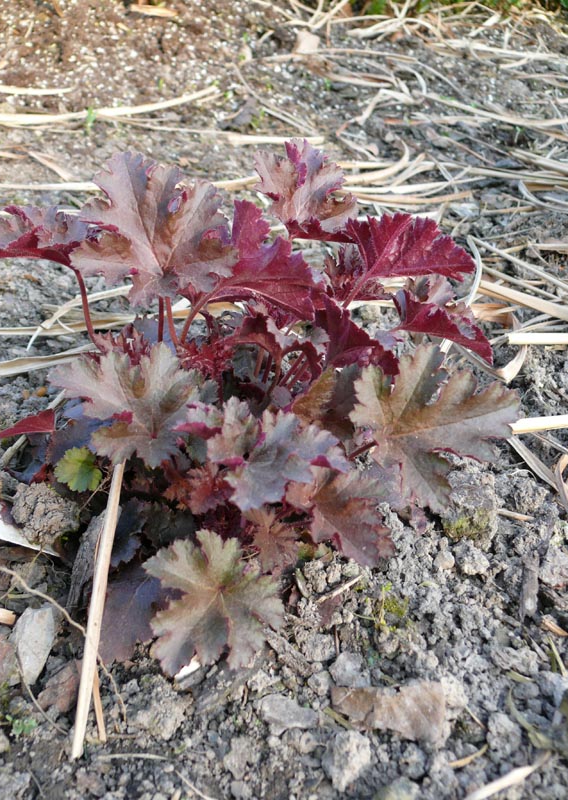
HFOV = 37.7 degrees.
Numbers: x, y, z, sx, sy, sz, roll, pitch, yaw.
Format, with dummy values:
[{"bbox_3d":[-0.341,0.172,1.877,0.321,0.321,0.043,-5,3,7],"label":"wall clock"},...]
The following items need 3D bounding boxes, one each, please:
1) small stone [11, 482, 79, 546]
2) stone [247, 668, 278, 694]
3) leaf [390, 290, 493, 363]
[{"bbox_3d":[-0.153,0.074,0.536,0.044,0.030,0.034,0,36,0],"label":"small stone"},{"bbox_3d":[-0.012,0.156,0.460,0.016,0.010,0.011,0,38,0],"label":"stone"},{"bbox_3d":[0.121,-0.057,0.633,0.070,0.034,0.040,13,40,16],"label":"leaf"}]

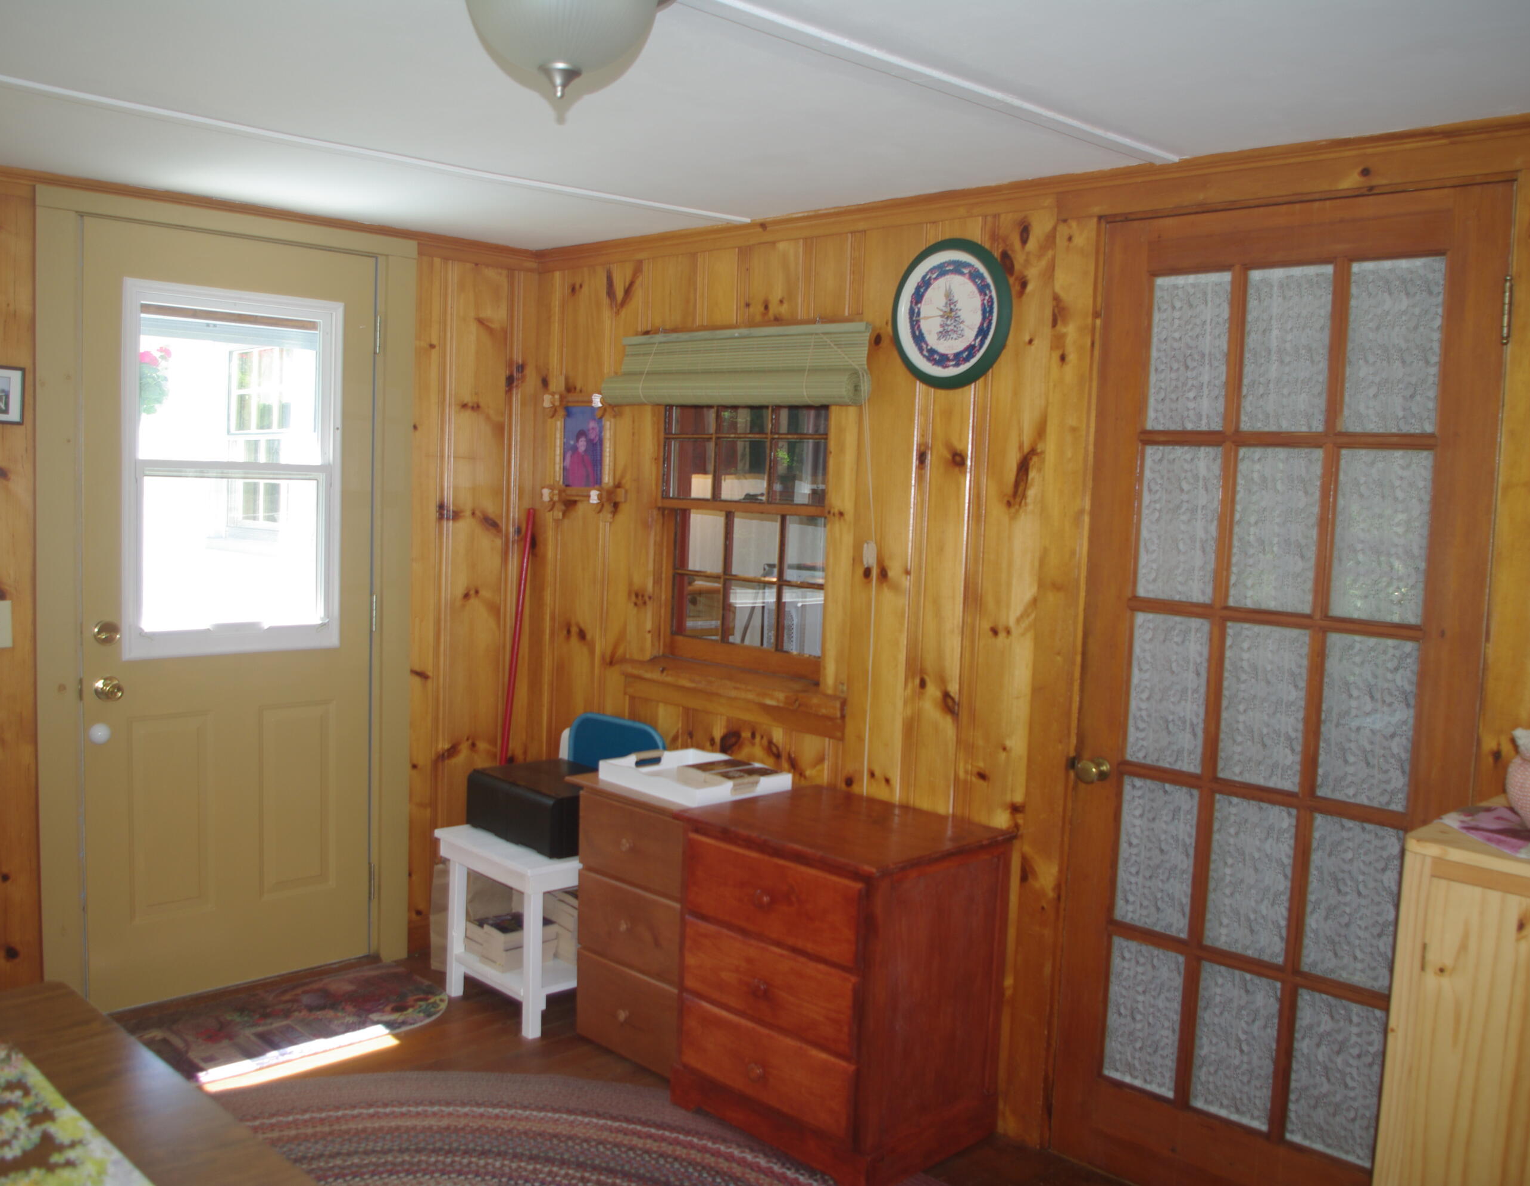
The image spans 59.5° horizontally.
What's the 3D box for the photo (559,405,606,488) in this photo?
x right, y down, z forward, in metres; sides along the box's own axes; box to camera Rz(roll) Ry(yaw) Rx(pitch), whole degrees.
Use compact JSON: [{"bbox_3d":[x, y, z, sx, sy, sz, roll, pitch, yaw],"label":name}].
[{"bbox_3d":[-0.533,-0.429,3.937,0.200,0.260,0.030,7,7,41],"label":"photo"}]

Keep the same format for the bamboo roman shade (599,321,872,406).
[{"bbox_3d":[-0.103,-0.583,3.471,0.880,0.200,0.115,7,7,41],"label":"bamboo roman shade"}]

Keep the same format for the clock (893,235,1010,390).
[{"bbox_3d":[0.428,-0.636,3.065,0.335,0.340,0.045,7,7,41],"label":"clock"}]

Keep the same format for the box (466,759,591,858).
[{"bbox_3d":[-0.595,0.601,3.803,0.400,0.168,0.320,7,7,44],"label":"box"}]

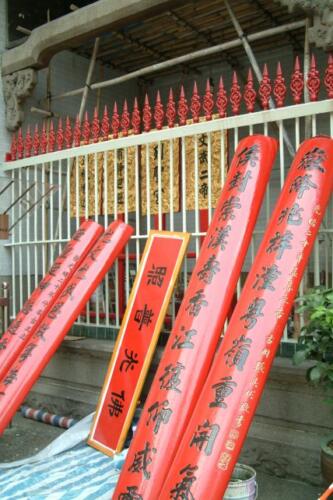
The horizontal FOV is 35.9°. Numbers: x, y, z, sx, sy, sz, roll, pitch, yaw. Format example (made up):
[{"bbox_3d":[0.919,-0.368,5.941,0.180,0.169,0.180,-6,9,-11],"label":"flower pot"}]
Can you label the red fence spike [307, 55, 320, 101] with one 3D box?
[{"bbox_3d":[1.039,-1.218,3.624,0.086,0.332,0.079,-2,-2,35],"label":"red fence spike"}]

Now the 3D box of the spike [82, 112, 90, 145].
[{"bbox_3d":[-0.757,-1.157,4.890,0.086,0.332,0.079,-2,-2,35],"label":"spike"}]

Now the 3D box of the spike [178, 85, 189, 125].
[{"bbox_3d":[0.138,-1.194,4.259,0.086,0.332,0.079,-2,-2,35],"label":"spike"}]

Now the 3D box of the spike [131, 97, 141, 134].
[{"bbox_3d":[-0.260,-1.157,4.426,0.088,0.325,0.045,-2,-2,36],"label":"spike"}]

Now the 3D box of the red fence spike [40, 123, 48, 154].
[{"bbox_3d":[-1.243,-1.142,5.232,0.086,0.332,0.079,-2,-2,35],"label":"red fence spike"}]

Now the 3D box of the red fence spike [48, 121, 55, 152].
[{"bbox_3d":[-1.127,-1.126,5.064,0.088,0.325,0.045,-2,-2,36],"label":"red fence spike"}]

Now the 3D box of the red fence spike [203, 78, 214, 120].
[{"bbox_3d":[0.330,-1.173,4.001,0.088,0.325,0.045,-2,-2,36],"label":"red fence spike"}]

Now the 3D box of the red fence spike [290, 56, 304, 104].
[{"bbox_3d":[0.913,-1.183,3.576,0.088,0.325,0.045,-2,-2,36],"label":"red fence spike"}]

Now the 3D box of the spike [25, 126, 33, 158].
[{"bbox_3d":[-1.438,-1.138,5.370,0.086,0.332,0.079,-2,-2,35],"label":"spike"}]

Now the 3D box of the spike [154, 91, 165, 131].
[{"bbox_3d":[-0.064,-1.169,4.285,0.088,0.325,0.045,-2,-2,36],"label":"spike"}]

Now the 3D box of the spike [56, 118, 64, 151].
[{"bbox_3d":[-1.050,-1.148,5.096,0.086,0.332,0.079,-1,-1,0],"label":"spike"}]

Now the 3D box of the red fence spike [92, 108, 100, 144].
[{"bbox_3d":[-0.643,-1.148,4.710,0.088,0.325,0.045,-2,-2,36],"label":"red fence spike"}]

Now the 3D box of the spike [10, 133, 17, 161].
[{"bbox_3d":[-1.605,-1.089,5.418,0.088,0.300,0.045,-2,-2,36],"label":"spike"}]

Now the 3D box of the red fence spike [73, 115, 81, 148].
[{"bbox_3d":[-0.853,-1.154,4.957,0.086,0.332,0.079,-1,-1,0],"label":"red fence spike"}]

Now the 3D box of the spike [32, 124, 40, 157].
[{"bbox_3d":[-1.316,-1.121,5.206,0.088,0.325,0.045,-2,-2,36],"label":"spike"}]

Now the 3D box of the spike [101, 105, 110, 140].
[{"bbox_3d":[-0.546,-1.145,4.639,0.088,0.325,0.045,-2,-2,36],"label":"spike"}]

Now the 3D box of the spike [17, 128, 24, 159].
[{"bbox_3d":[-1.520,-1.107,5.348,0.088,0.325,0.045,-2,-2,36],"label":"spike"}]

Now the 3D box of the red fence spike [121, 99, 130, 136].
[{"bbox_3d":[-0.366,-1.189,4.615,0.086,0.332,0.079,-2,-2,35],"label":"red fence spike"}]

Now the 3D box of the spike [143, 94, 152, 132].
[{"bbox_3d":[-0.168,-1.199,4.475,0.086,0.332,0.079,-2,-2,35],"label":"spike"}]

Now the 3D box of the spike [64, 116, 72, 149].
[{"bbox_3d":[-0.958,-1.153,5.031,0.086,0.332,0.079,-1,-1,0],"label":"spike"}]

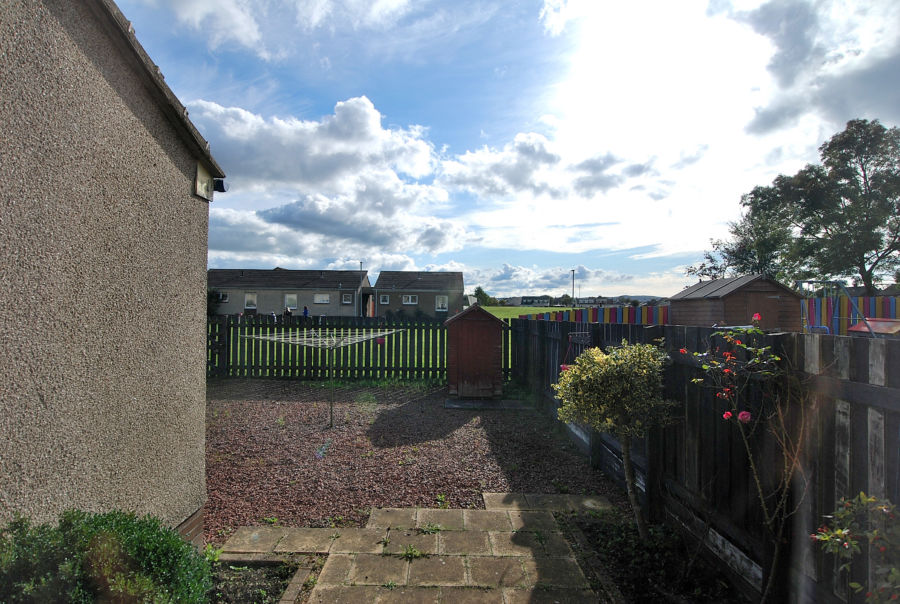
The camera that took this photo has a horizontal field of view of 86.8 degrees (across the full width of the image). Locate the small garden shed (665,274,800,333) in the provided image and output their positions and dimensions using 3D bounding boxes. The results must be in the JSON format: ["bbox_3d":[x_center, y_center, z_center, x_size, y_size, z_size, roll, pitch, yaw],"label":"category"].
[{"bbox_3d":[6.800,0.550,11.650,1.870,2.300,2.450,0,0,-1],"label":"small garden shed"}]

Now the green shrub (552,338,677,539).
[{"bbox_3d":[1.490,1.250,4.330,1.080,1.800,1.020,0,0,0],"label":"green shrub"}]

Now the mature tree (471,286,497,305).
[{"bbox_3d":[10.200,-1.500,140.000,6.800,6.400,6.500,0,0,0],"label":"mature tree"}]

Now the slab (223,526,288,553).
[{"bbox_3d":[-1.690,2.110,4.210,0.450,0.050,0.450,0,0,-1],"label":"slab"}]

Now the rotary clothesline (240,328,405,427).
[{"bbox_3d":[-2.000,1.290,8.000,2.200,1.620,2.200,0,0,14],"label":"rotary clothesline"}]

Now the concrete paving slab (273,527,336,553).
[{"bbox_3d":[-1.240,2.115,4.200,0.450,0.050,0.450,0,0,-1],"label":"concrete paving slab"}]

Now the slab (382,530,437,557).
[{"bbox_3d":[-0.325,2.135,4.180,0.450,0.050,0.450,0,0,-1],"label":"slab"}]

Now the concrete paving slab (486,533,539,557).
[{"bbox_3d":[0.580,2.145,4.150,0.450,0.050,0.450,0,0,-1],"label":"concrete paving slab"}]

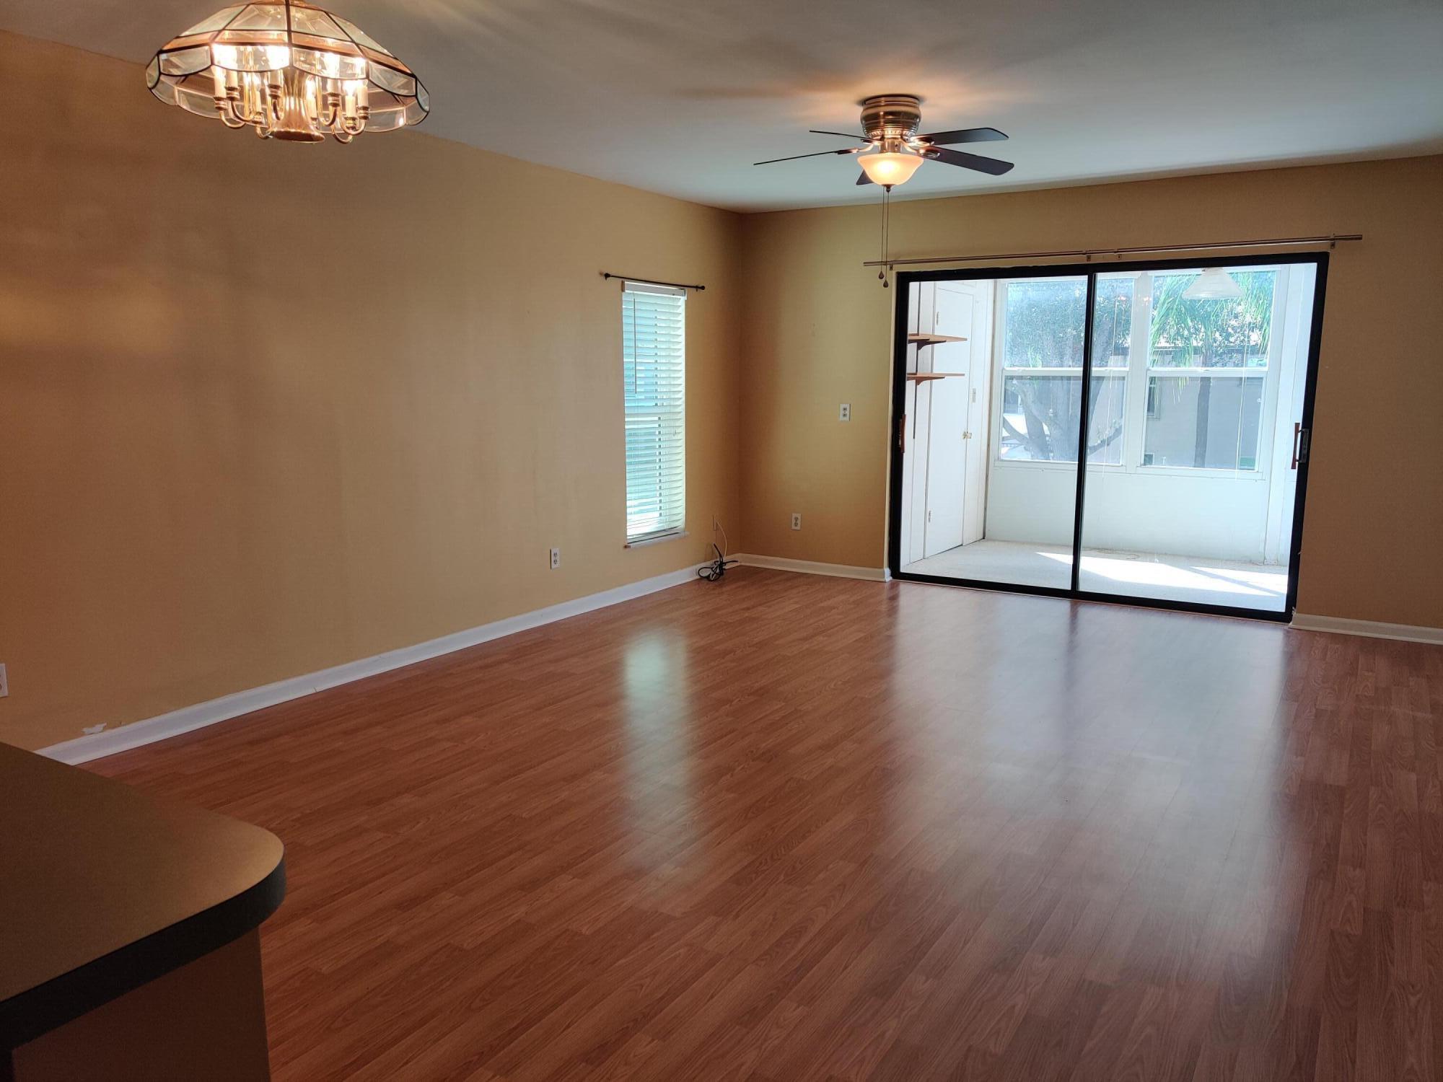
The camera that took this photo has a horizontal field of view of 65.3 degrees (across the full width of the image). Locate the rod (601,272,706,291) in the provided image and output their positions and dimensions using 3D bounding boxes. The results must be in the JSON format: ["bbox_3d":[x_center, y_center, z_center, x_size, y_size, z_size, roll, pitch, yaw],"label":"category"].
[{"bbox_3d":[-0.389,-1.567,6.833,0.080,0.050,1.080,5,10,30],"label":"rod"}]

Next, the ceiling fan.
[{"bbox_3d":[0.673,-1.581,4.490,1.120,0.340,1.140,3,9,18],"label":"ceiling fan"}]

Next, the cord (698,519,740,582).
[{"bbox_3d":[-0.018,0.052,7.662,0.170,0.380,0.440,5,10,30],"label":"cord"}]

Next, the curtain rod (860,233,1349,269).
[{"bbox_3d":[2.095,-1.647,6.485,2.800,0.060,0.090,6,10,33],"label":"curtain rod"}]

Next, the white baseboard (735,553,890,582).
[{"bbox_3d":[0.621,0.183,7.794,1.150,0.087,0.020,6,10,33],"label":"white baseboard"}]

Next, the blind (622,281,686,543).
[{"bbox_3d":[-0.425,-0.794,7.004,0.070,1.555,0.680,5,10,30],"label":"blind"}]

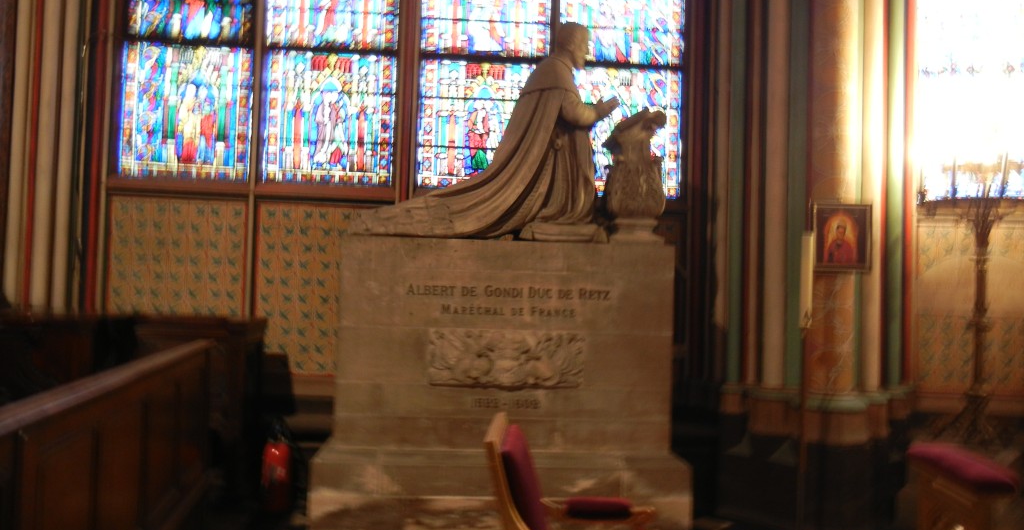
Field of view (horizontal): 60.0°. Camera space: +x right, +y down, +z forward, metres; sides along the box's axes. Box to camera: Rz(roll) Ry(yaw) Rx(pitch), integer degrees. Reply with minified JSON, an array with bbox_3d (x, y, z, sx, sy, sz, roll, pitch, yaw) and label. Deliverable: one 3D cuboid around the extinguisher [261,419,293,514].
[{"bbox_3d":[-1.438,1.231,5.420,0.185,0.570,0.180,2,-1,-14],"label":"extinguisher"}]

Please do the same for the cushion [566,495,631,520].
[{"bbox_3d":[0.302,0.847,3.100,0.240,0.068,0.085,2,-1,-3],"label":"cushion"}]

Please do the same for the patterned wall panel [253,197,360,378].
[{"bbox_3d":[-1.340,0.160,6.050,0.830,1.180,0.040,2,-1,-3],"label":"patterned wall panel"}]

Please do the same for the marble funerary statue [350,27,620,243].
[{"bbox_3d":[-0.164,-0.827,5.500,1.660,1.370,0.740,2,-1,-3],"label":"marble funerary statue"}]

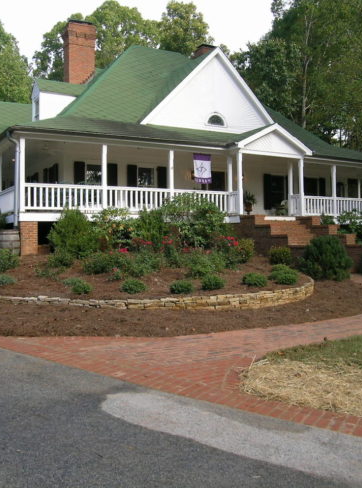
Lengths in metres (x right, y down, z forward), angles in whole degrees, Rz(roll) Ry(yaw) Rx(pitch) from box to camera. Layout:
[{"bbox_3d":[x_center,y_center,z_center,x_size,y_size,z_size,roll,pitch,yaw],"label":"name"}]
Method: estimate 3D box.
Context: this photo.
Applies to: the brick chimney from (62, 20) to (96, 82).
[{"bbox_3d":[-5.150,-9.513,26.910,1.487,3.309,0.900,-1,-1,-32],"label":"brick chimney"}]

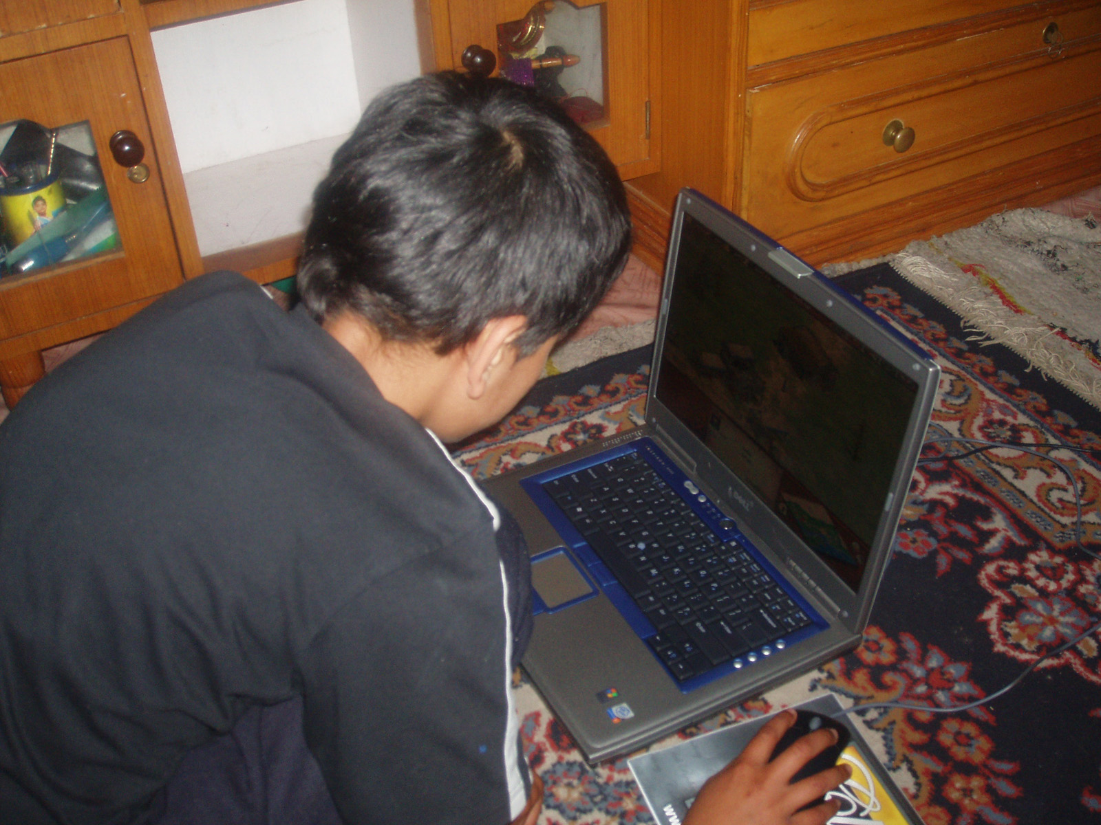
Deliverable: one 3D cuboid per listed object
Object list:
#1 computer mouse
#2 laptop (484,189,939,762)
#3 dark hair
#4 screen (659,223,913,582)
[{"bbox_3d":[0.194,0.268,0.865,0.061,0.036,0.105,23,44,31],"label":"computer mouse"},{"bbox_3d":[0.080,0.038,0.970,0.311,0.295,0.352,-18,39,-20],"label":"laptop"},{"bbox_3d":[-0.041,-0.112,0.681,0.202,0.182,0.168,17,29,-43],"label":"dark hair"},{"bbox_3d":[0.195,-0.019,1.000,0.010,0.208,0.330,-12,37,-24],"label":"screen"}]

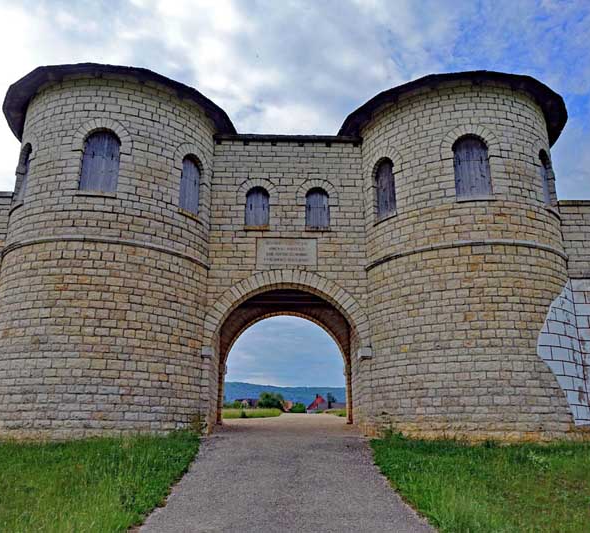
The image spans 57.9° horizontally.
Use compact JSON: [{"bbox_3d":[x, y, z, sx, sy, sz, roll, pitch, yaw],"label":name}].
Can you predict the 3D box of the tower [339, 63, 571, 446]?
[{"bbox_3d":[4.396,0.043,14.350,6.056,8.870,6.056,0,-18,0],"label":"tower"}]

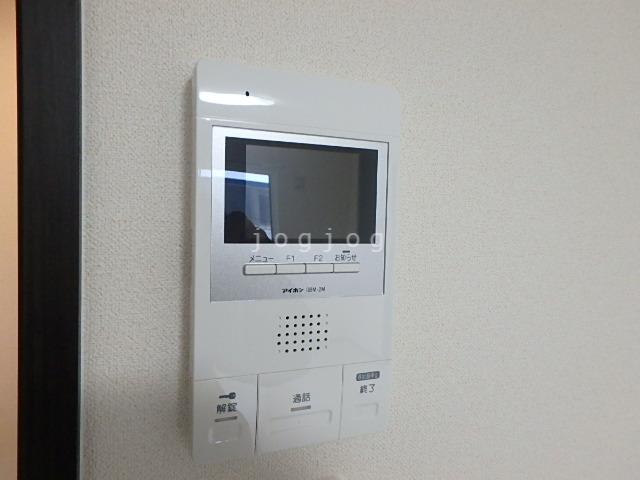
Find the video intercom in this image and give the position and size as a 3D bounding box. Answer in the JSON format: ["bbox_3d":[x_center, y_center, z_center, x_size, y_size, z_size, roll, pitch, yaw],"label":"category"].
[{"bbox_3d":[-0.015,0.014,0.278,0.125,0.223,0.028,0,4,-21],"label":"video intercom"}]

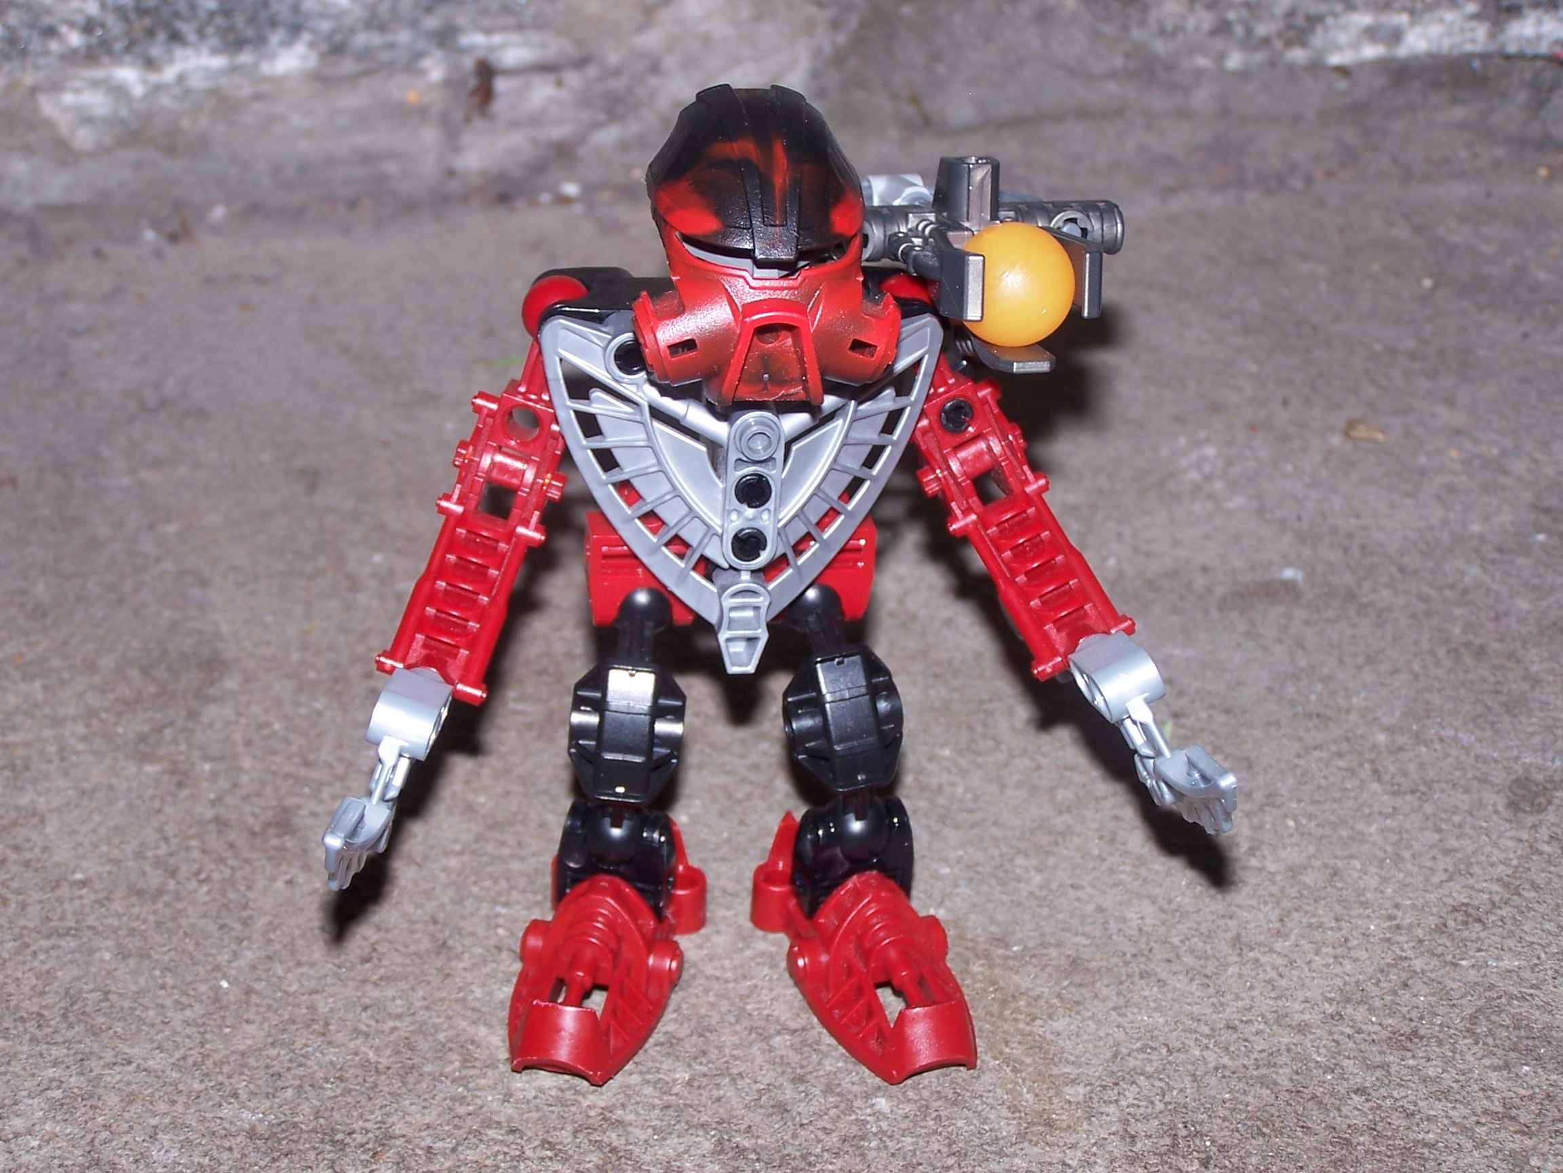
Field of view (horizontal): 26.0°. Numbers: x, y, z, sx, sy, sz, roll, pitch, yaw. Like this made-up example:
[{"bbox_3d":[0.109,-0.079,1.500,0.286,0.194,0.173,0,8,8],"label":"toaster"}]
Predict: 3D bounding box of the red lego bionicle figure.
[{"bbox_3d":[0.000,-0.006,0.472,0.123,0.137,0.086,0,27,0],"label":"red lego bionicle figure"}]

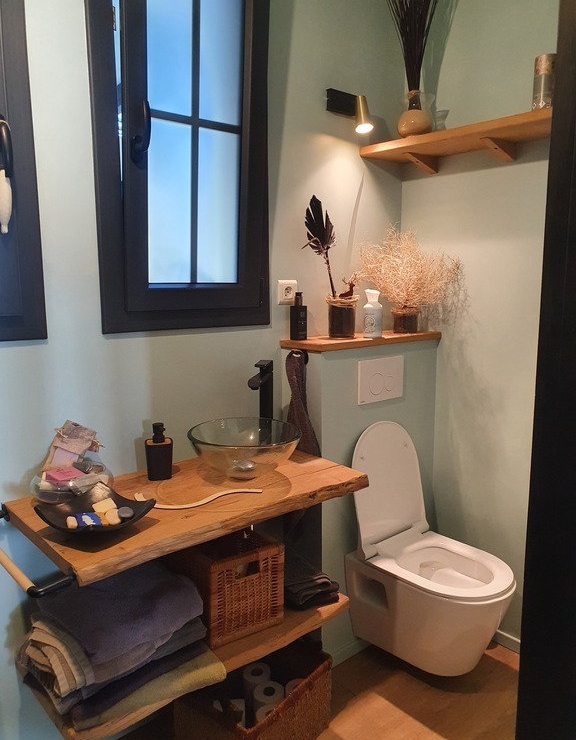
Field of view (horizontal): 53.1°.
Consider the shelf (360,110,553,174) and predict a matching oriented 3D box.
[{"bbox_3d":[0.660,-0.757,1.946,0.254,0.093,0.872,-8,12,-40],"label":"shelf"}]

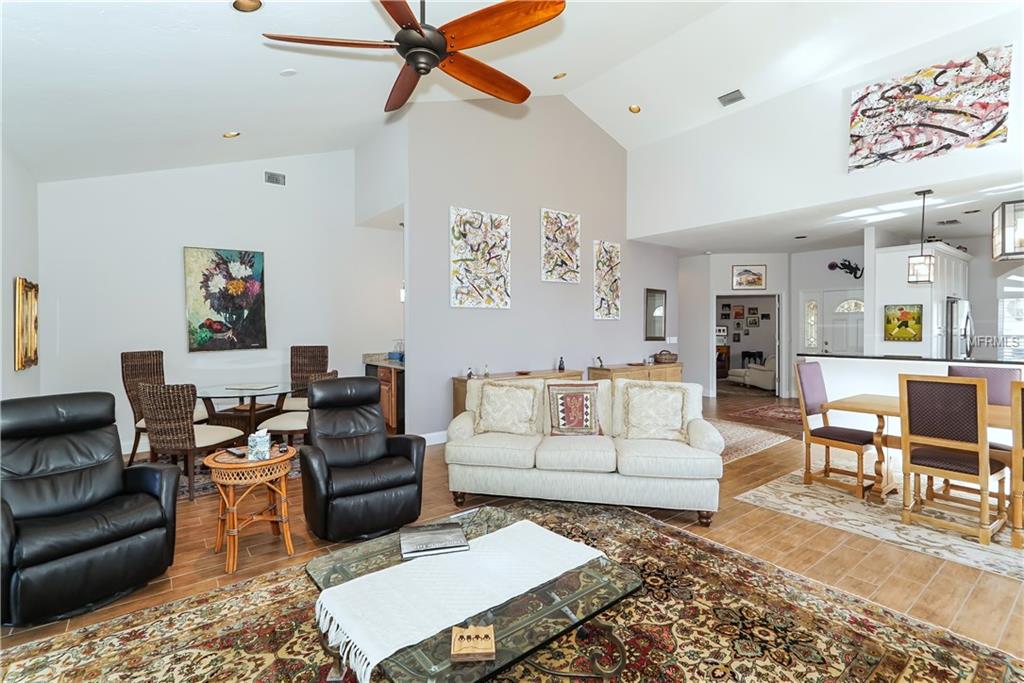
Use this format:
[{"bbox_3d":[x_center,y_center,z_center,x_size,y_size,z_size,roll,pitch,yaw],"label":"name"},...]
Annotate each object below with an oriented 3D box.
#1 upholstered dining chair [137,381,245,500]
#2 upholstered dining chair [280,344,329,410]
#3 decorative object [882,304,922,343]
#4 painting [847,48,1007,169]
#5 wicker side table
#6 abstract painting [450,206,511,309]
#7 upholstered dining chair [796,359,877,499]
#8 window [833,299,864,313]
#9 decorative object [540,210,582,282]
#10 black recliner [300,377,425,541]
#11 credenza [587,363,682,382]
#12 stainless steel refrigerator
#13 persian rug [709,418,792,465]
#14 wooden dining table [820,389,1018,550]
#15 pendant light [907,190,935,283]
[{"bbox_3d":[-2.704,0.802,3.913,0.540,0.930,0.610,0,1,4],"label":"upholstered dining chair"},{"bbox_3d":[-2.609,0.657,5.718,0.480,1.160,0.620,0,1,-7],"label":"upholstered dining chair"},{"bbox_3d":[5.377,-0.255,6.279,0.031,0.515,0.418,-1,2,-37],"label":"decorative object"},{"bbox_3d":[4.166,-2.317,4.636,0.041,0.908,1.219,-1,2,-37],"label":"painting"},{"bbox_3d":[-1.565,0.989,2.758,0.510,0.602,0.510,-1,2,-37],"label":"wicker side table"},{"bbox_3d":[-0.391,-1.030,5.781,0.915,1.215,0.040,-1,1,-37],"label":"abstract painting"},{"bbox_3d":[2.871,0.733,4.004,0.464,1.069,0.551,-1,1,-37],"label":"upholstered dining chair"},{"bbox_3d":[6.052,-0.632,8.053,0.041,0.255,0.632,-1,2,-37],"label":"window"},{"bbox_3d":[0.728,-1.359,6.532,0.770,1.020,0.041,-1,2,-37],"label":"decorative object"},{"bbox_3d":[-1.140,0.777,3.394,0.750,1.000,0.830,-1,1,-38],"label":"black recliner"},{"bbox_3d":[2.049,0.799,7.394,1.840,0.820,0.450,-1,1,-37],"label":"credenza"},{"bbox_3d":[6.559,0.259,7.107,0.928,1.785,0.724,-1,2,-37],"label":"stainless steel refrigerator"},{"bbox_3d":[2.054,1.234,5.640,2.600,0.012,1.760,-1,1,-42],"label":"persian rug"},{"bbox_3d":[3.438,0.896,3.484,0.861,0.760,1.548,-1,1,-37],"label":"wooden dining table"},{"bbox_3d":[4.422,-1.115,4.923,0.184,0.989,0.184,-1,2,-37],"label":"pendant light"}]

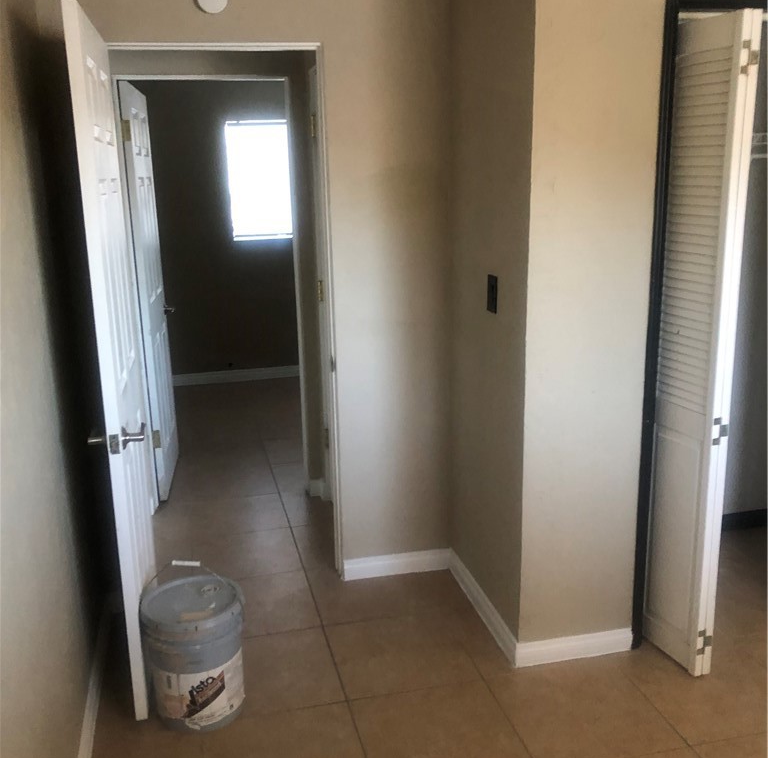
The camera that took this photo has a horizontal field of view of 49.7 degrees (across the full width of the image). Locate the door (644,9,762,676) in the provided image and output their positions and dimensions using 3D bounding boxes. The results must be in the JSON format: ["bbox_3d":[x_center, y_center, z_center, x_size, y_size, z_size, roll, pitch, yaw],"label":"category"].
[{"bbox_3d":[0.958,-0.047,2.588,0.058,2.003,0.294,-6,14,-20],"label":"door"}]

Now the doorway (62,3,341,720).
[{"bbox_3d":[-0.487,-0.076,2.734,0.772,2.050,0.799,-4,14,-12],"label":"doorway"}]

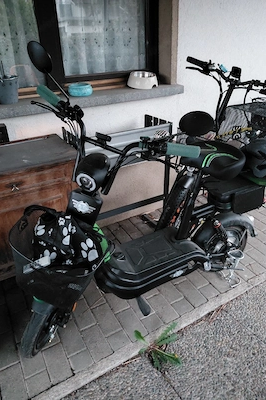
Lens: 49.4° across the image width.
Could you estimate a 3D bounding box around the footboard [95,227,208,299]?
[{"bbox_3d":[0.109,0.314,1.521,0.620,0.160,0.250,-16,32,-23],"label":"footboard"}]

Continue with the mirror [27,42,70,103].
[{"bbox_3d":[-0.292,-0.452,1.033,0.050,0.218,0.105,-38,9,-30],"label":"mirror"}]

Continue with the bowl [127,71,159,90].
[{"bbox_3d":[0.070,-0.845,2.035,0.221,0.092,0.221,-1,29,1],"label":"bowl"}]

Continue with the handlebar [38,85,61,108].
[{"bbox_3d":[-0.318,-0.392,1.095,0.125,0.036,0.036,40,46,23],"label":"handlebar"}]

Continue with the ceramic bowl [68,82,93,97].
[{"bbox_3d":[-0.328,-0.694,1.818,0.157,0.066,0.157,-1,29,1],"label":"ceramic bowl"}]

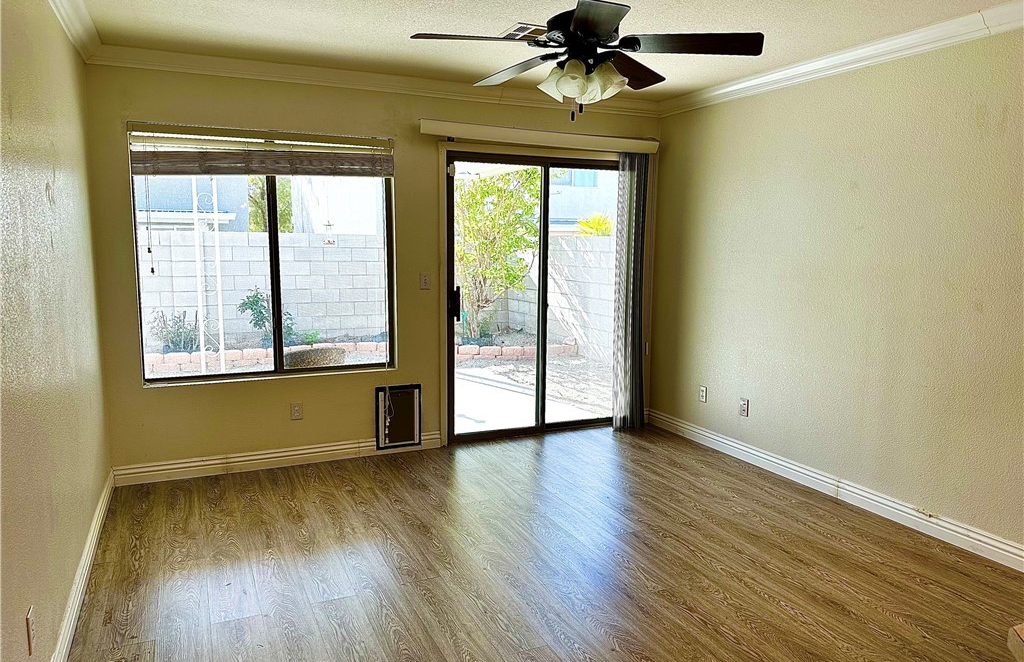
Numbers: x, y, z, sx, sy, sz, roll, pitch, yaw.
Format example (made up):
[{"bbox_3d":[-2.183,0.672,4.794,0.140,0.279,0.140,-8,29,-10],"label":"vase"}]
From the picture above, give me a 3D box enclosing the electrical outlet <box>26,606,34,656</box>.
[{"bbox_3d":[-1.332,0.832,1.973,0.009,0.114,0.070,-3,8,-25],"label":"electrical outlet"}]

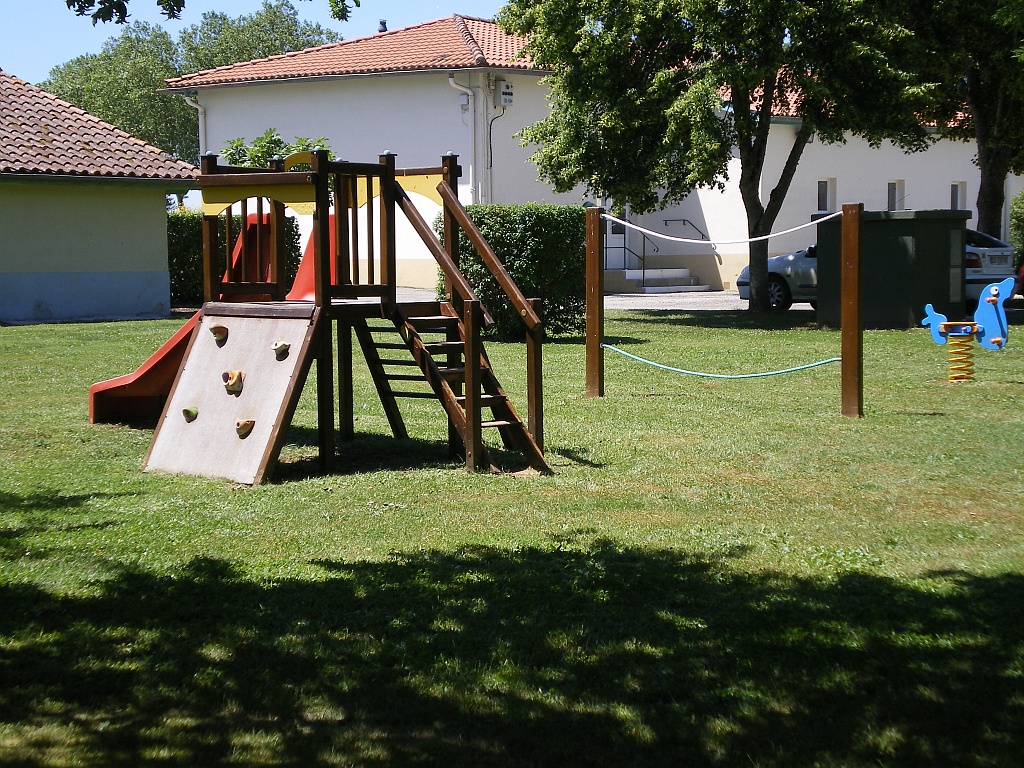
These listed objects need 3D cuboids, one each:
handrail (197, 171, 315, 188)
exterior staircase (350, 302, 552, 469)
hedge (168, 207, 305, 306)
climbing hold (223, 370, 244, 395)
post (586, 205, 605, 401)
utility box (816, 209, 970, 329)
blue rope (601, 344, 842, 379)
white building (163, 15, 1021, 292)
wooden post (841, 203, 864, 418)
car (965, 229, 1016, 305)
[{"bbox_3d":[-1.516,-1.198,11.783,1.080,0.065,0.045,4,6,44],"label":"handrail"},{"bbox_3d":[-0.220,-0.007,11.775,0.920,0.970,0.560,4,6,44],"label":"exterior staircase"},{"bbox_3d":[-5.326,-2.400,38.400,2.900,1.805,1.100,-1,4,-3],"label":"hedge"},{"bbox_3d":[-1.614,-0.016,11.641,0.110,0.120,0.075,4,-20,44],"label":"climbing hold"},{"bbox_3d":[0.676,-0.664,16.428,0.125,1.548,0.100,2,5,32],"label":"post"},{"bbox_3d":[5.359,-1.630,28.338,1.660,1.611,1.600,3,6,42],"label":"utility box"},{"bbox_3d":[1.564,-0.147,15.456,0.030,0.212,2.506,-4,6,-42],"label":"blue rope"},{"bbox_3d":[3.513,-5.565,50.242,9.300,6.200,23.400,3,6,40],"label":"white building"},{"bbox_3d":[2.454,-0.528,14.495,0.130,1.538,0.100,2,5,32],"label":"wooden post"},{"bbox_3d":[5.740,-1.839,32.279,4.350,1.430,1.720,3,6,41],"label":"car"}]

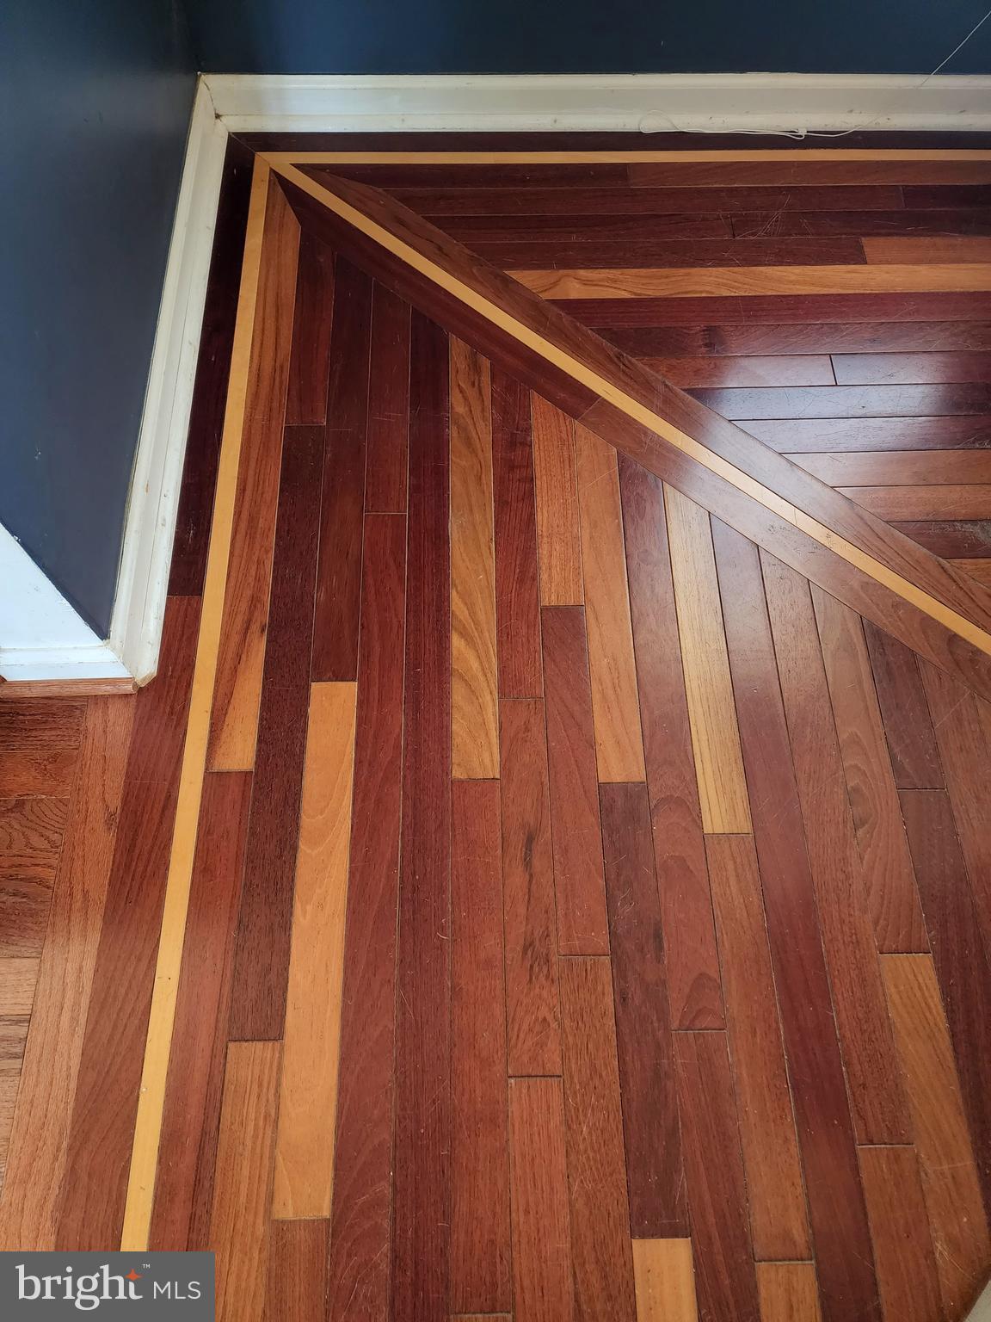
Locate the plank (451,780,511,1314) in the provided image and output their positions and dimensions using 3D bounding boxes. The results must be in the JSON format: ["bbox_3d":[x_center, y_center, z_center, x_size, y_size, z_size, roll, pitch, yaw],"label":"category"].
[{"bbox_3d":[-0.018,0.379,0.934,0.058,0.018,0.515,-1,67,-1],"label":"plank"}]

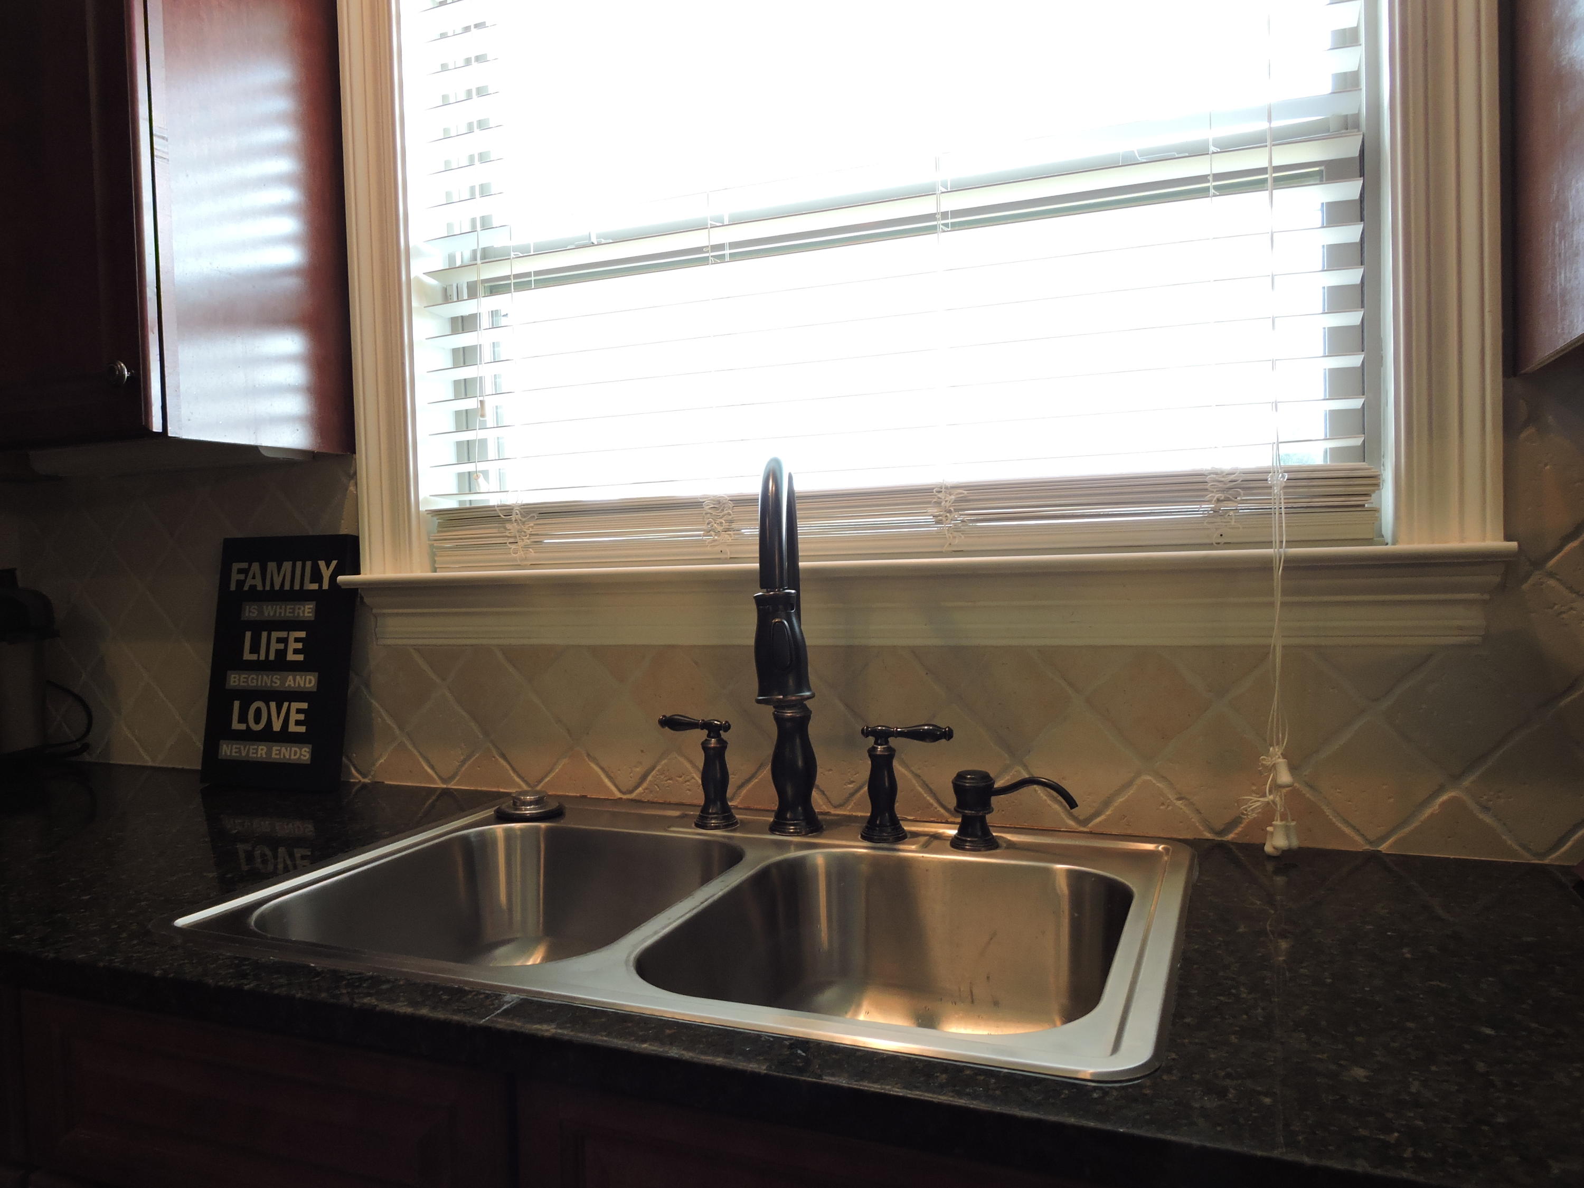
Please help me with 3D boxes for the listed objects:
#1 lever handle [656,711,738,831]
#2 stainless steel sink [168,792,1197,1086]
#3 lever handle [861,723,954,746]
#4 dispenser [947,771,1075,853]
[{"bbox_3d":[-0.111,0.203,1.275,0.107,0.122,0.054,-1,2,33],"label":"lever handle"},{"bbox_3d":[-0.068,0.364,1.032,0.832,0.195,0.562,-1,2,23],"label":"stainless steel sink"},{"bbox_3d":[0.124,0.149,1.165,0.102,0.023,0.021,-1,2,20],"label":"lever handle"},{"bbox_3d":[0.223,0.221,1.120,0.132,0.074,0.053,-1,2,28],"label":"dispenser"}]

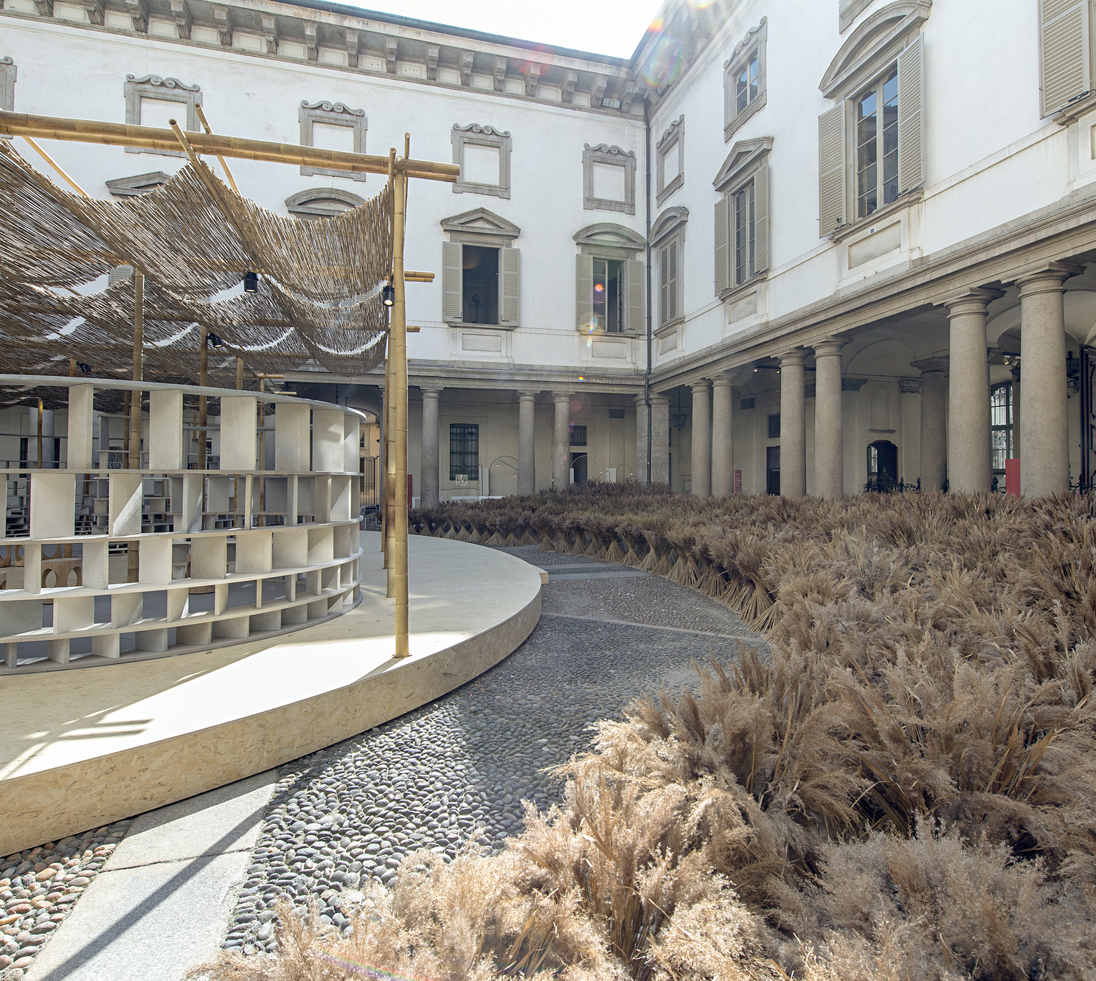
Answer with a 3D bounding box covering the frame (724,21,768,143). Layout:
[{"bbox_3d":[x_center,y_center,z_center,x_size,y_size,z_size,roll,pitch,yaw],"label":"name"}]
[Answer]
[{"bbox_3d":[5.750,-12.149,16.978,0.200,2.480,2.108,-1,1,-16],"label":"frame"}]

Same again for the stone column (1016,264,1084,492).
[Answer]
[{"bbox_3d":[8.416,-1.231,9.706,0.756,4.790,0.756,-1,1,-16],"label":"stone column"}]

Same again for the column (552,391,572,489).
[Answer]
[{"bbox_3d":[0.558,-1.370,22.368,0.756,4.790,0.756,-1,1,0],"label":"column"}]

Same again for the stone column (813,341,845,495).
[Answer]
[{"bbox_3d":[6.478,-1.004,13.162,0.660,4.907,0.660,0,0,-16],"label":"stone column"}]

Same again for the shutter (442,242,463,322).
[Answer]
[{"bbox_3d":[-3.194,-7.007,19.342,0.699,2.668,0.080,0,0,-16],"label":"shutter"}]

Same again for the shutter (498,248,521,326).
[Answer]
[{"bbox_3d":[-1.277,-7.079,19.910,0.741,2.710,0.080,0,0,-16],"label":"shutter"}]

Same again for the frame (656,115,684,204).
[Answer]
[{"bbox_3d":[4.474,-12.213,21.339,0.200,2.480,2.108,-1,1,-16],"label":"frame"}]

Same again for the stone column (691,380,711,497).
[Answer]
[{"bbox_3d":[4.903,-1.037,18.477,0.660,4.973,0.660,0,0,-16],"label":"stone column"}]

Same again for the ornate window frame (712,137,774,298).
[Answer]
[{"bbox_3d":[5.327,-7.493,15.611,0.320,4.096,2.527,0,0,-16],"label":"ornate window frame"}]

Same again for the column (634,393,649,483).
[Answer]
[{"bbox_3d":[3.798,-1.423,23.282,0.713,4.790,0.713,-1,1,-16],"label":"column"}]

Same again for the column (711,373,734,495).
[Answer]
[{"bbox_3d":[5.252,-1.032,17.300,0.660,4.963,0.660,0,0,-16],"label":"column"}]

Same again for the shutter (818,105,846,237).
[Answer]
[{"bbox_3d":[6.806,-7.637,13.709,0.070,2.957,0.645,-1,1,-29],"label":"shutter"}]

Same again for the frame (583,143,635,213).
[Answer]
[{"bbox_3d":[2.477,-12.210,22.408,2.232,2.480,0.200,-1,1,-16],"label":"frame"}]

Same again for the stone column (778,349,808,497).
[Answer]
[{"bbox_3d":[6.128,-1.031,14.344,0.660,4.961,0.660,0,0,-16],"label":"stone column"}]

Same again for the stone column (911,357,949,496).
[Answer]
[{"bbox_3d":[10.030,-1.020,15.022,0.660,4.940,0.660,0,0,-16],"label":"stone column"}]

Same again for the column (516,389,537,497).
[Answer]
[{"bbox_3d":[-0.822,-1.348,21.964,0.756,4.790,0.756,-1,1,0],"label":"column"}]

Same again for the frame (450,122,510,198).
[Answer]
[{"bbox_3d":[-2.236,-11.334,19.626,2.079,2.466,0.250,0,0,-16],"label":"frame"}]

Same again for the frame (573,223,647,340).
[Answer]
[{"bbox_3d":[2.343,-7.719,20.941,2.899,4.096,0.320,0,0,-16],"label":"frame"}]

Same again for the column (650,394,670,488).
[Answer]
[{"bbox_3d":[4.158,-1.062,21.692,0.720,5.023,0.720,0,0,-16],"label":"column"}]

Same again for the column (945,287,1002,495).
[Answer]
[{"bbox_3d":[8.057,-1.249,10.931,0.756,4.790,0.756,-1,1,-16],"label":"column"}]

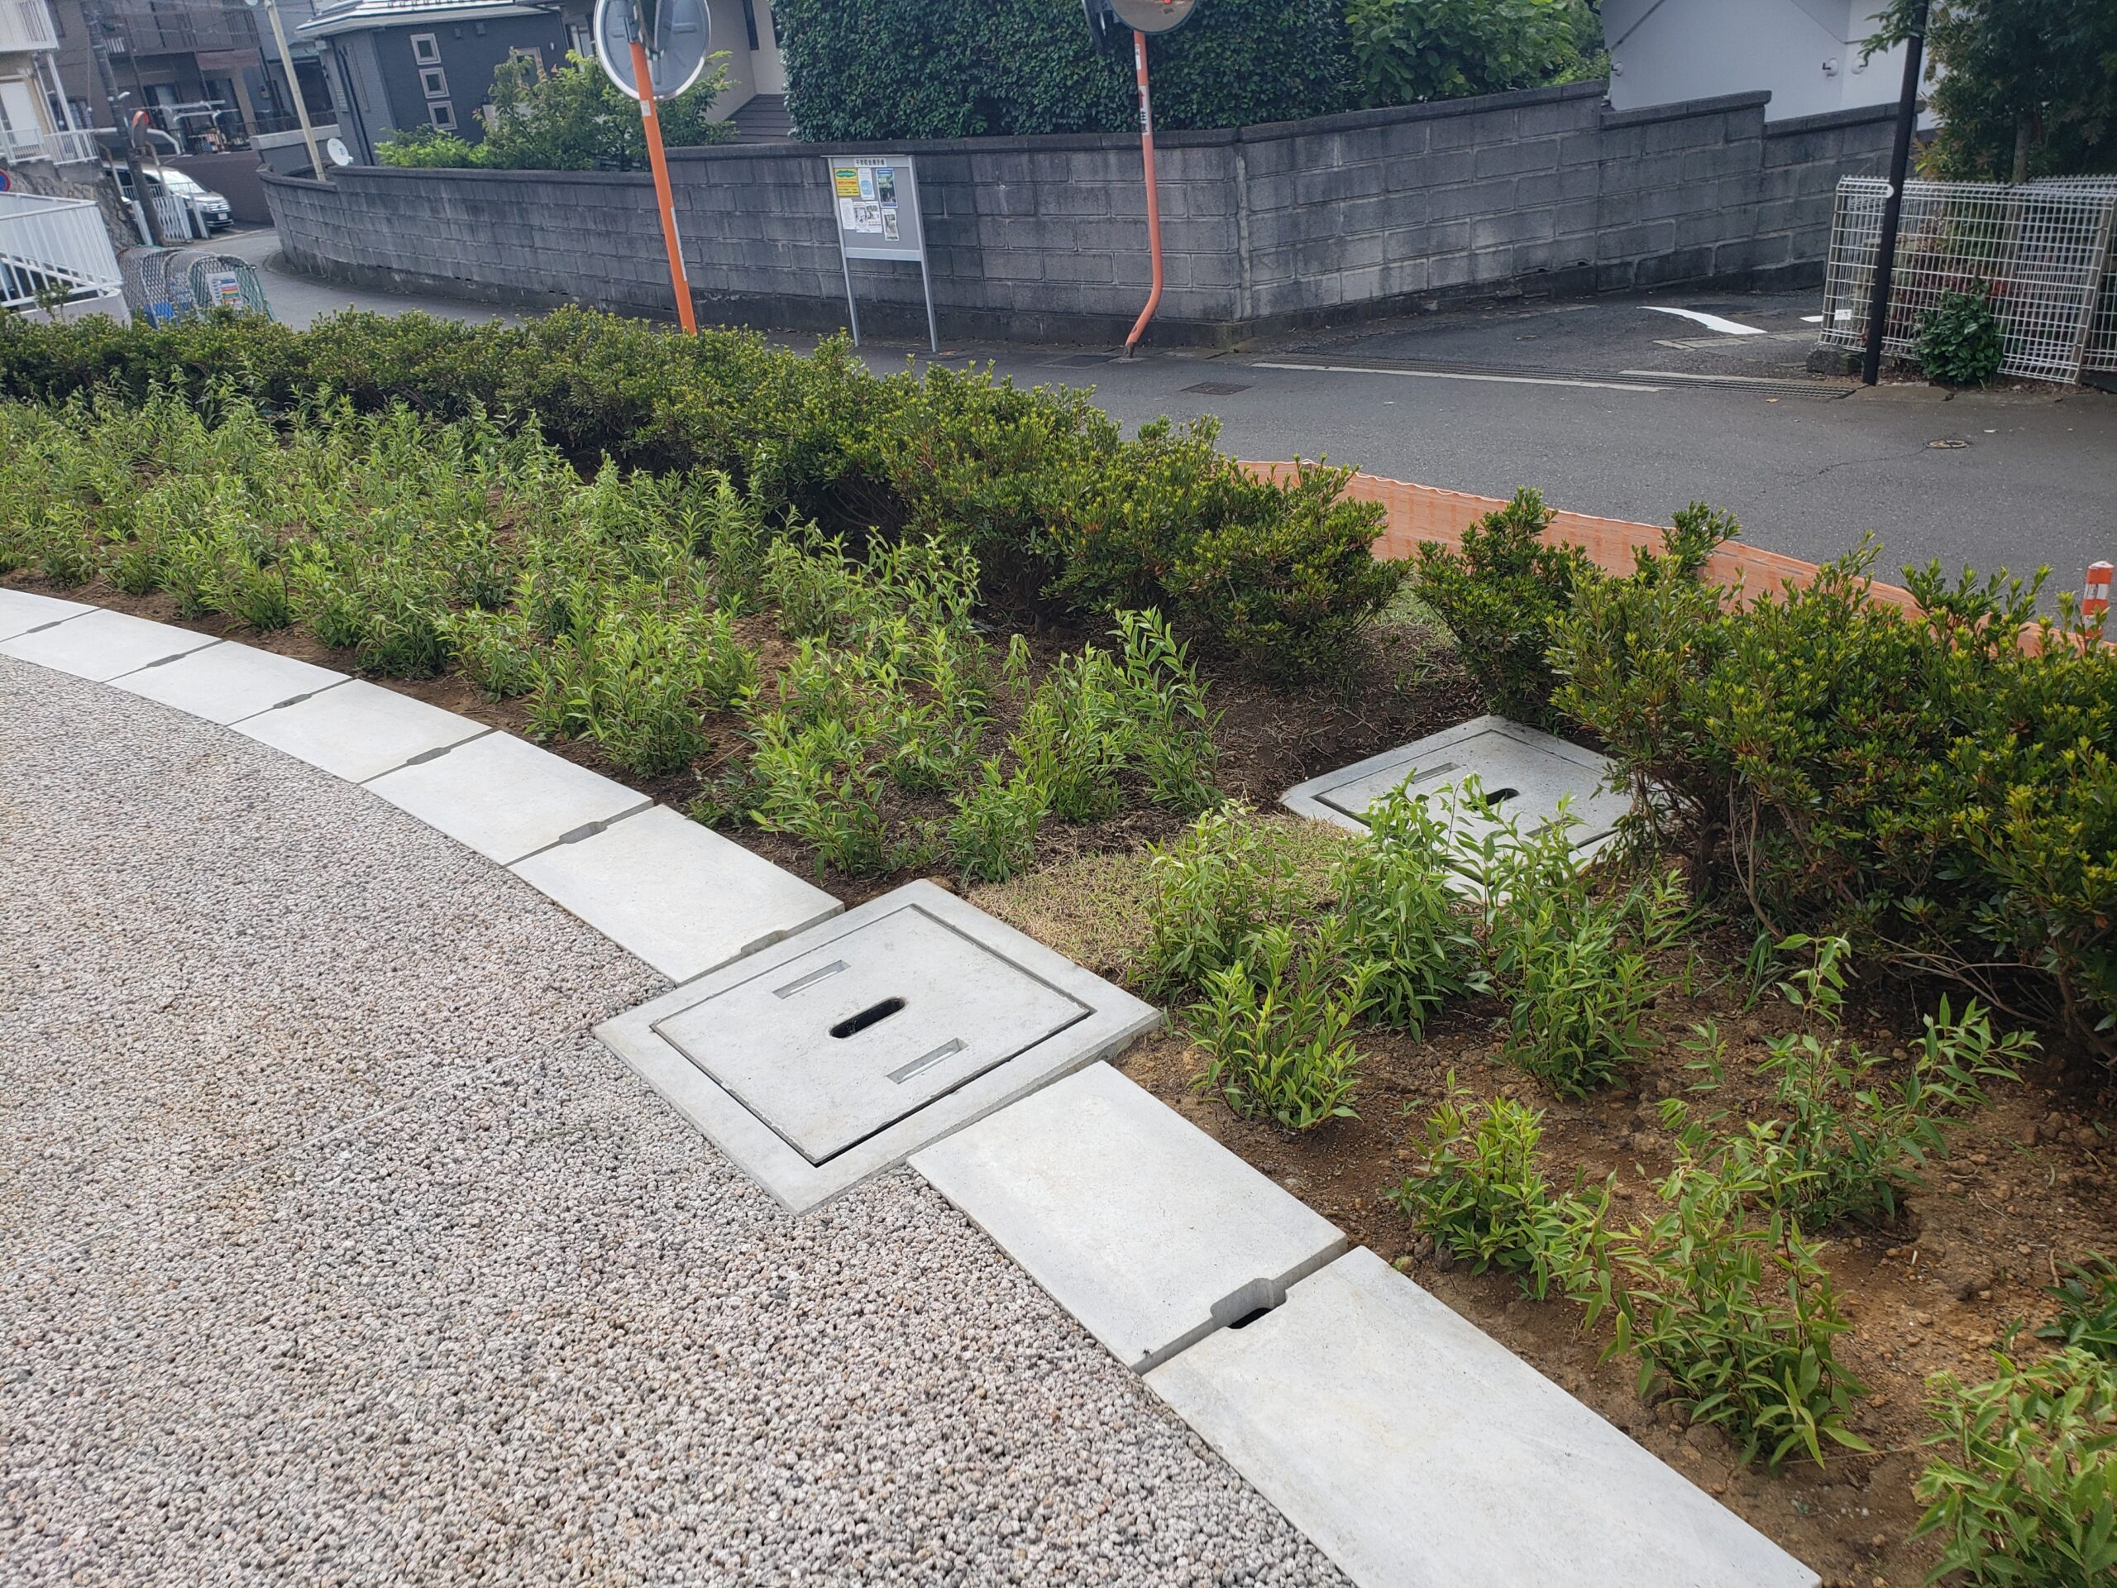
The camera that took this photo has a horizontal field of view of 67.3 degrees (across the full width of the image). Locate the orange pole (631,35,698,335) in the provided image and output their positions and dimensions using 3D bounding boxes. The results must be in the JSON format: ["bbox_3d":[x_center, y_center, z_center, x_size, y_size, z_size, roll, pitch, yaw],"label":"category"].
[{"bbox_3d":[-2.658,-3.899,10.920,0.102,2.300,0.102,-6,25,0],"label":"orange pole"}]

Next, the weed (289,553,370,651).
[{"bbox_3d":[-2.017,-0.530,4.400,0.188,0.268,0.178,-17,29,-22],"label":"weed"}]

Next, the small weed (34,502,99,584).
[{"bbox_3d":[-3.256,-0.819,5.218,0.164,0.276,0.155,-21,30,-28],"label":"small weed"}]

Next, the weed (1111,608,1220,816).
[{"bbox_3d":[0.206,-0.154,3.069,0.206,0.423,0.186,-4,27,4],"label":"weed"}]

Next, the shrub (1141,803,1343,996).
[{"bbox_3d":[0.291,0.169,2.523,0.316,0.299,0.269,-3,27,6],"label":"shrub"}]

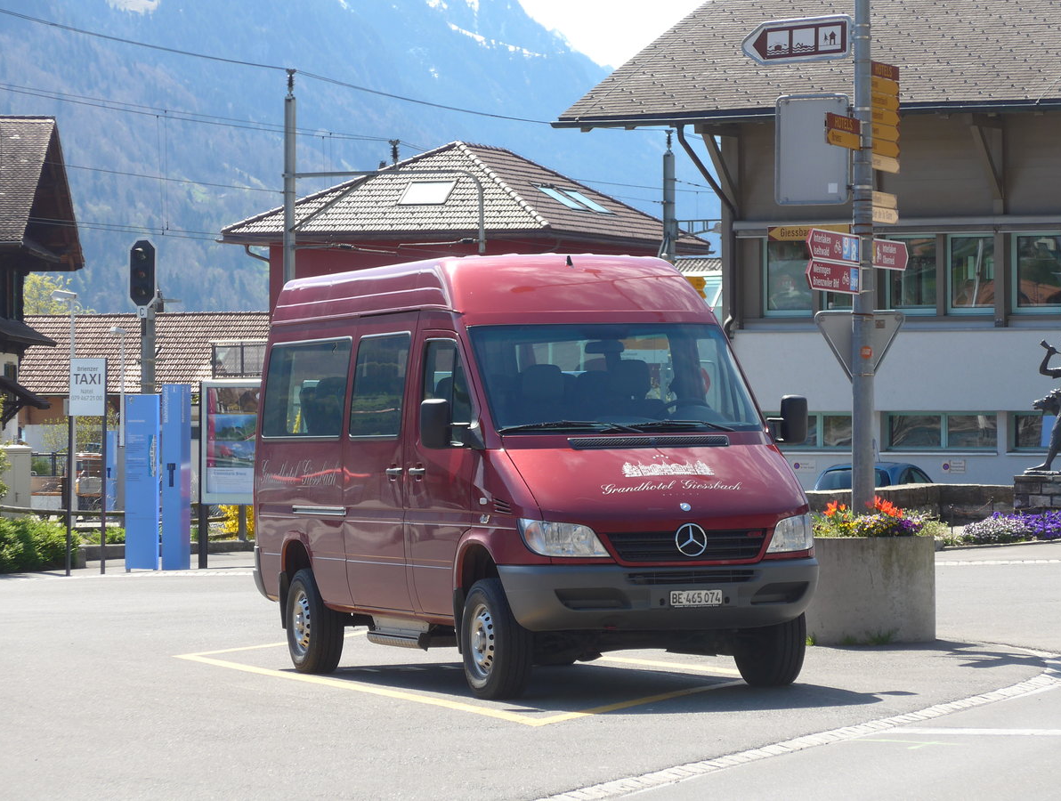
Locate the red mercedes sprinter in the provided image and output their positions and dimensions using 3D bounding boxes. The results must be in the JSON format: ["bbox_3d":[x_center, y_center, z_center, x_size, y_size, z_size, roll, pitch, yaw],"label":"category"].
[{"bbox_3d":[-0.038,0.374,24.606,2.010,2.620,5.420,-1,0,-20],"label":"red mercedes sprinter"}]

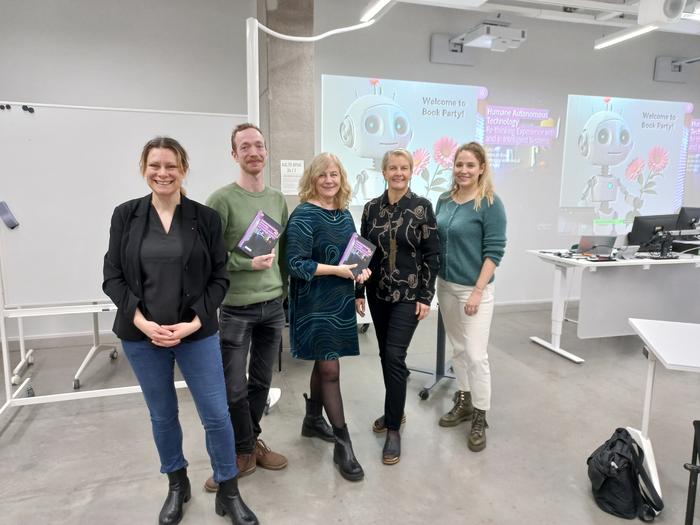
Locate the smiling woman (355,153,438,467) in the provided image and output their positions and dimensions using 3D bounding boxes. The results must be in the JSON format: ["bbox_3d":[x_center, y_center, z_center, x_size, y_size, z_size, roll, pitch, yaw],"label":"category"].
[{"bbox_3d":[0.271,0.228,2.924,0.480,1.720,0.400,2,8,10],"label":"smiling woman"}]

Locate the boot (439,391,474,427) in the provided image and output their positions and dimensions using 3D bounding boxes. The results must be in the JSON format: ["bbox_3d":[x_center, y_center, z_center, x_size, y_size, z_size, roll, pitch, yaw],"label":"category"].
[{"bbox_3d":[0.696,0.952,3.291,0.265,0.190,0.105,-4,9,-28],"label":"boot"}]

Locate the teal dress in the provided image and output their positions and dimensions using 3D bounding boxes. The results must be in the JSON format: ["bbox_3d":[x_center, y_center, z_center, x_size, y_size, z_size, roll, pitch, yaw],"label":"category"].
[{"bbox_3d":[-0.148,0.063,2.773,0.390,0.870,0.300,-2,9,-17],"label":"teal dress"}]

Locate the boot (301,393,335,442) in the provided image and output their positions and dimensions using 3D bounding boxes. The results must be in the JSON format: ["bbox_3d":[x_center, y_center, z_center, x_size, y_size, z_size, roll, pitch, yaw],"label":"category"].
[{"bbox_3d":[-0.169,0.954,3.042,0.255,0.240,0.100,5,9,29],"label":"boot"}]

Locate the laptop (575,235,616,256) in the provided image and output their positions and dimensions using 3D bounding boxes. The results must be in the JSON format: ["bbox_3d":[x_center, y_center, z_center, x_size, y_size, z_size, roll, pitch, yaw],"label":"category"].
[{"bbox_3d":[2.574,-0.197,5.372,0.350,0.200,0.270,1,8,2],"label":"laptop"}]

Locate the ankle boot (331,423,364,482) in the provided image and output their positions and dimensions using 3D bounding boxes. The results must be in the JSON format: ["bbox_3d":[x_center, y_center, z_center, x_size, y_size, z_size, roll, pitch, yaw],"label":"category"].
[{"bbox_3d":[-0.007,1.014,2.691,0.100,0.225,0.255,-4,9,-30],"label":"ankle boot"}]

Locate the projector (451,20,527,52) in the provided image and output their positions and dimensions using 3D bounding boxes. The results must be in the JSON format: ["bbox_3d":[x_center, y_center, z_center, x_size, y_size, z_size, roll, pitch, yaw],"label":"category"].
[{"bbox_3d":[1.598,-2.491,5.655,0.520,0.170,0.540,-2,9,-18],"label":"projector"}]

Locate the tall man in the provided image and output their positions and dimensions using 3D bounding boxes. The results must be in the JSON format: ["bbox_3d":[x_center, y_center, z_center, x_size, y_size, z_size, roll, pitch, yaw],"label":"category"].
[{"bbox_3d":[-0.536,0.218,2.617,0.480,1.810,0.380,-1,8,-14],"label":"tall man"}]

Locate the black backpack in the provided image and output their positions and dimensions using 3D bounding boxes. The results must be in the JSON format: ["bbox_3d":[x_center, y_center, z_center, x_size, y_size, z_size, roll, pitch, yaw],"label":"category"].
[{"bbox_3d":[1.353,0.983,2.460,0.250,0.380,0.270,0,8,-5],"label":"black backpack"}]

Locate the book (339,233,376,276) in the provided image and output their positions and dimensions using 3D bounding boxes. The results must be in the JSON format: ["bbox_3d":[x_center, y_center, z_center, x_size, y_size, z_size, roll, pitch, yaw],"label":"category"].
[{"bbox_3d":[0.037,-0.023,2.540,0.152,0.214,0.023,36,-21,-25],"label":"book"}]

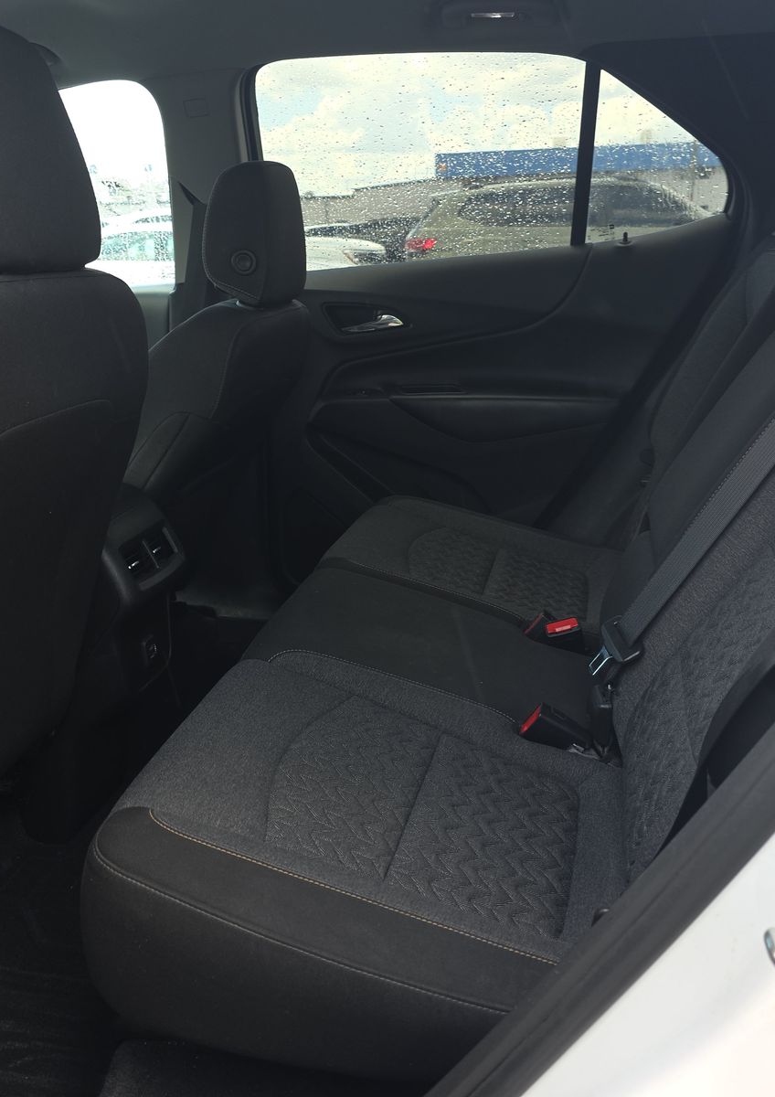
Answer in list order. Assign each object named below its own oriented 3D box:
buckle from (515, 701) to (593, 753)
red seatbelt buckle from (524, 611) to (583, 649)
[{"bbox_3d":[0.203,0.215,1.160,0.085,0.042,0.032,21,21,6],"label":"buckle"},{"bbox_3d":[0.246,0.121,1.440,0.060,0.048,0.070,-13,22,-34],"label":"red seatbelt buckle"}]

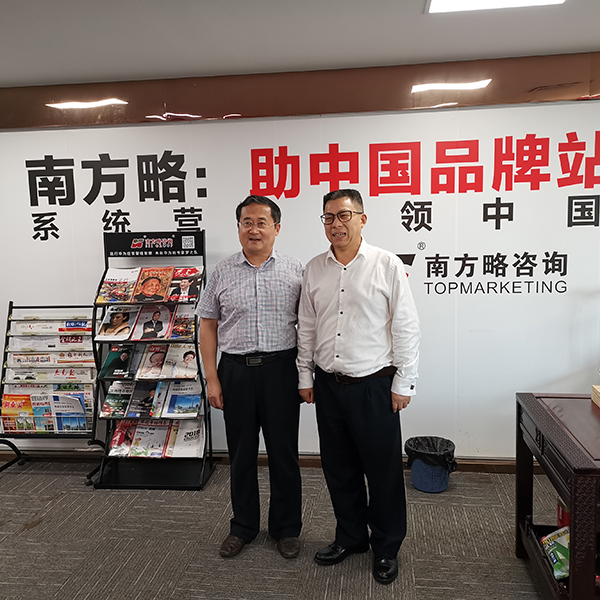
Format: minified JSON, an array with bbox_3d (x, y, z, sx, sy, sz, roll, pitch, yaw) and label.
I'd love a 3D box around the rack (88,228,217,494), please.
[{"bbox_3d":[-0.925,0.358,3.877,0.670,1.550,0.395,-1,7,8],"label":"rack"}]

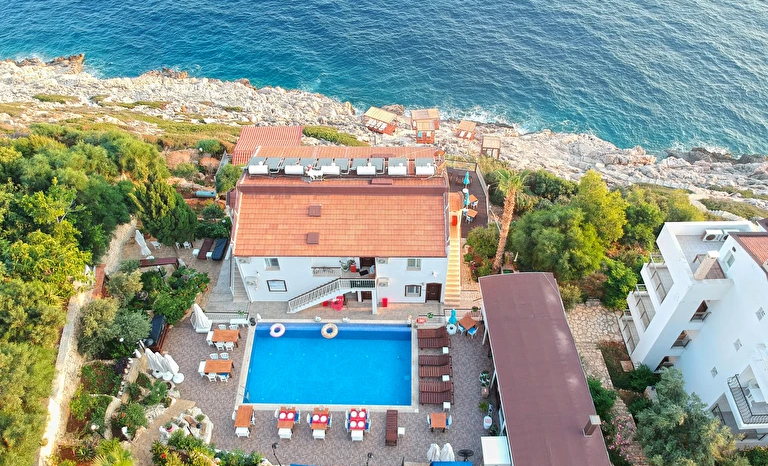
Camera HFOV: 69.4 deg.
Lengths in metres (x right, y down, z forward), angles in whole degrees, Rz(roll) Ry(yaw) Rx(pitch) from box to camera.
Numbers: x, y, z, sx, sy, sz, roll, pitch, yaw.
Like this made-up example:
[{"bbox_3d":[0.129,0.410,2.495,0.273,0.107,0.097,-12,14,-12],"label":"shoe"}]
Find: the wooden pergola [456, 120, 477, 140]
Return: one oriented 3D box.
[{"bbox_3d":[11.594,-14.405,77.955,2.200,2.000,2.200,12,48,13],"label":"wooden pergola"}]

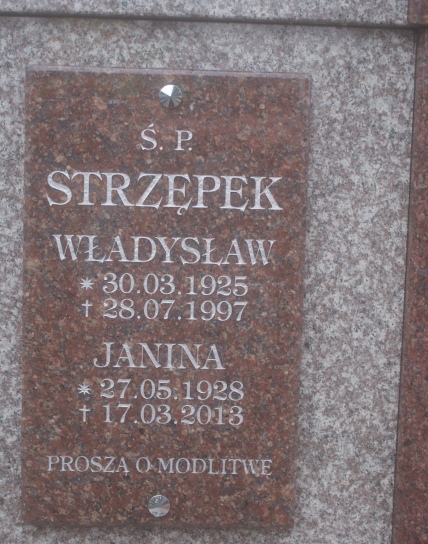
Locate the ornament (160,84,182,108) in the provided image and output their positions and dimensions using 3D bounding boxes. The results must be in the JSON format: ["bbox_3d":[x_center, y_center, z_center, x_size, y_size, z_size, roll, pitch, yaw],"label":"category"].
[{"bbox_3d":[-0.045,-0.184,0.970,0.024,0.024,0.009,1,6,-2],"label":"ornament"}]

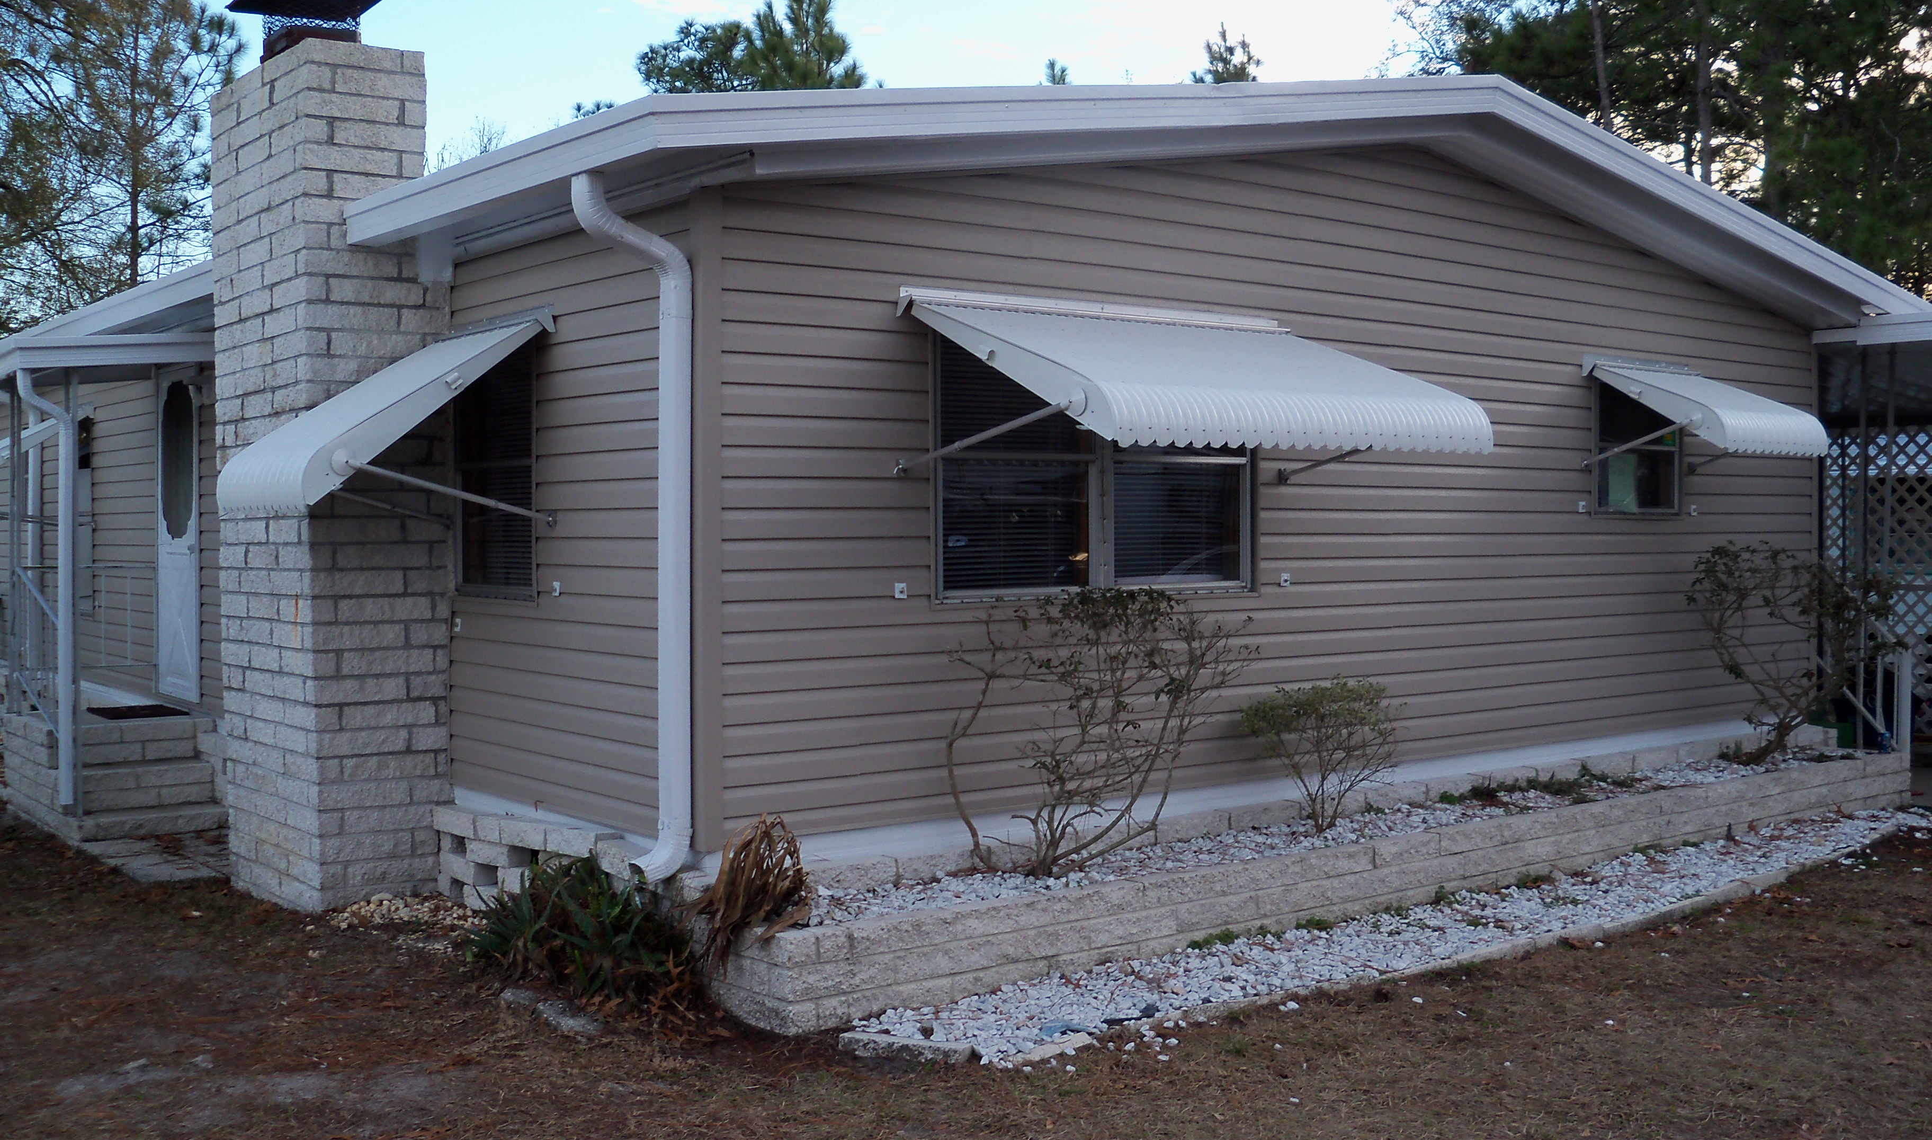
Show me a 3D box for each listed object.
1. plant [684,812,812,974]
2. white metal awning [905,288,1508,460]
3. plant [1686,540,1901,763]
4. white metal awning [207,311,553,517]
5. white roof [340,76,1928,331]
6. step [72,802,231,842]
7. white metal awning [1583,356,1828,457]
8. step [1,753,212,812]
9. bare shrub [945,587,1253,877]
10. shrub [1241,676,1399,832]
[{"bbox_3d":[-0.687,0.987,6.001,0.386,0.495,0.376,-1,2,-38],"label":"plant"},{"bbox_3d":[0.875,-0.692,6.901,1.980,0.574,1.044,-1,2,-38],"label":"white metal awning"},{"bbox_3d":[4.100,0.400,9.683,1.109,1.129,0.792,-1,2,-38],"label":"plant"},{"bbox_3d":[-2.145,-0.577,7.197,0.916,0.752,0.980,-1,2,-38],"label":"white metal awning"},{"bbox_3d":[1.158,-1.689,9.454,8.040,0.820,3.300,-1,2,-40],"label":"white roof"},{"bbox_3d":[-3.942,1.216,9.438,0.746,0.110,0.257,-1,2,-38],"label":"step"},{"bbox_3d":[3.528,-0.767,9.258,1.039,0.475,0.738,-1,2,-38],"label":"white metal awning"},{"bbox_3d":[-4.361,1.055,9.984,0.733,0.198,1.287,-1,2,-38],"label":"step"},{"bbox_3d":[0.492,0.545,6.815,1.129,1.010,0.713,-1,2,-38],"label":"bare shrub"},{"bbox_3d":[1.368,0.719,7.568,0.614,0.614,0.594,0,1,0],"label":"shrub"}]

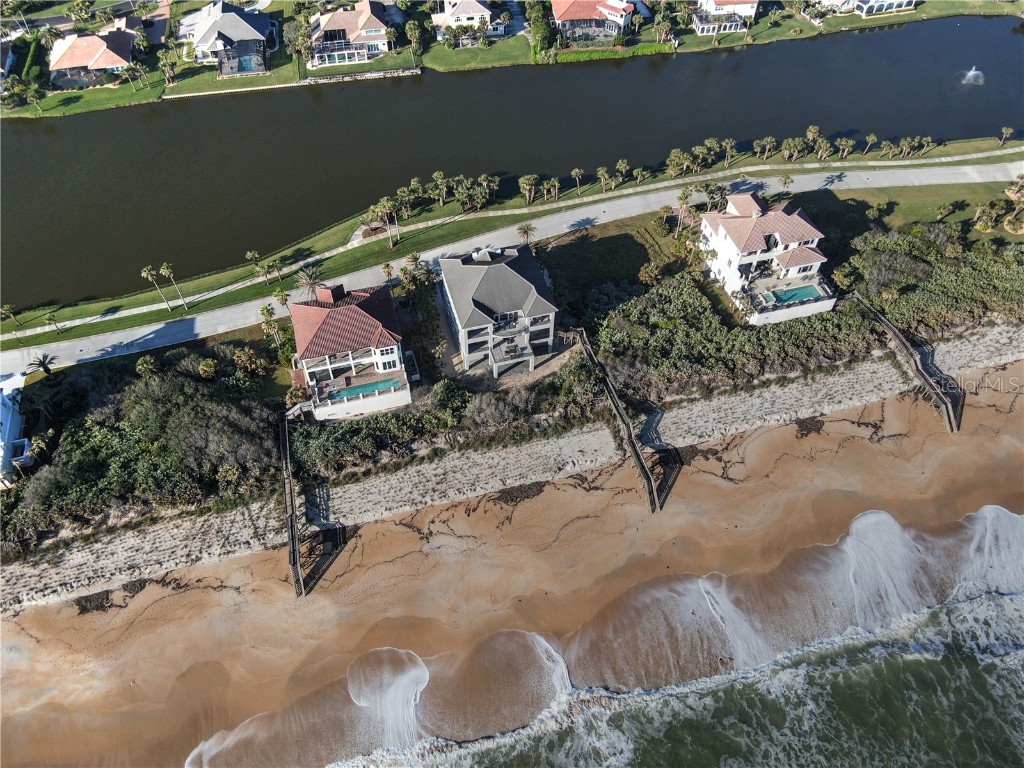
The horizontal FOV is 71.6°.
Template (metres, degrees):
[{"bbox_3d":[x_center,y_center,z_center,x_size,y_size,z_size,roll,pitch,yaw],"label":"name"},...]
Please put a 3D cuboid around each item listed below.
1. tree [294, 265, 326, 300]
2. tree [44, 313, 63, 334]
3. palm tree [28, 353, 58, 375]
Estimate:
[{"bbox_3d":[-38.589,-17.363,138.870,6.000,9.200,6.000,1,49,0],"label":"tree"},{"bbox_3d":[-87.770,-11.466,136.177,2.800,5.000,2.800,1,49,0],"label":"tree"},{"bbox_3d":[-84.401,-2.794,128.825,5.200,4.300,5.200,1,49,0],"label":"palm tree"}]

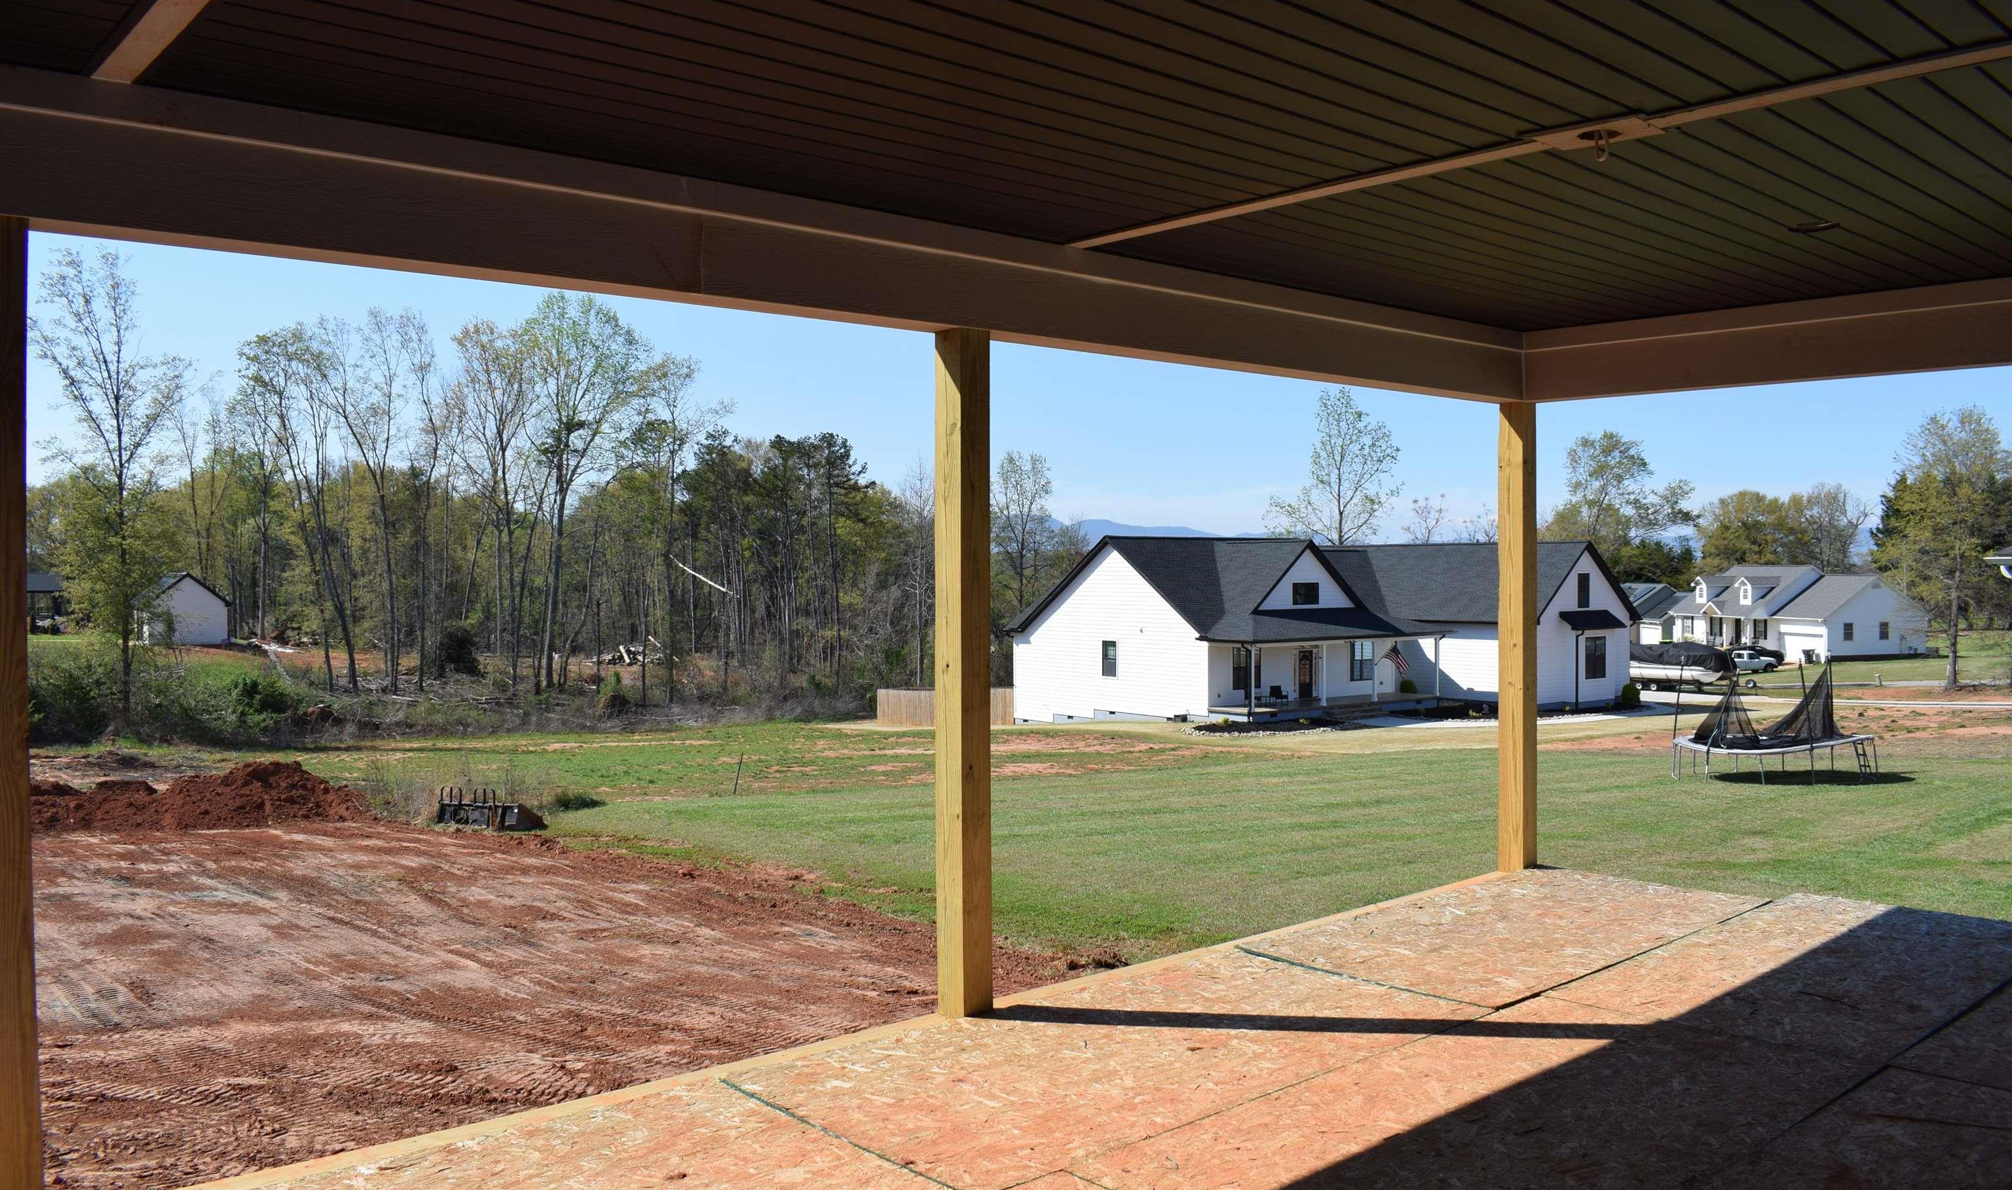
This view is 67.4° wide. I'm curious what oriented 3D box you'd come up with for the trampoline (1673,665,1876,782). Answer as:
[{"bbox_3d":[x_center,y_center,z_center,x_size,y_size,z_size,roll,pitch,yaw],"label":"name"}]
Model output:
[{"bbox_3d":[17.100,2.770,33.500,4.270,2.650,4.270,0,1,27],"label":"trampoline"}]

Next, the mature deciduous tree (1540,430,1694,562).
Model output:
[{"bbox_3d":[54.900,-4.600,135.000,12.500,20.200,12.500,0,1,24],"label":"mature deciduous tree"}]

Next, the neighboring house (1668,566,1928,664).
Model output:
[{"bbox_3d":[63.100,1.250,121.000,9.000,7.000,22.000,0,1,-5],"label":"neighboring house"}]

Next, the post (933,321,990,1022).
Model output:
[{"bbox_3d":[-0.150,0.283,5.406,0.140,2.430,0.140,-1,1,-41],"label":"post"}]

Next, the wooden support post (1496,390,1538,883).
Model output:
[{"bbox_3d":[2.703,0.223,7.939,0.140,2.430,0.140,-1,1,-41],"label":"wooden support post"}]

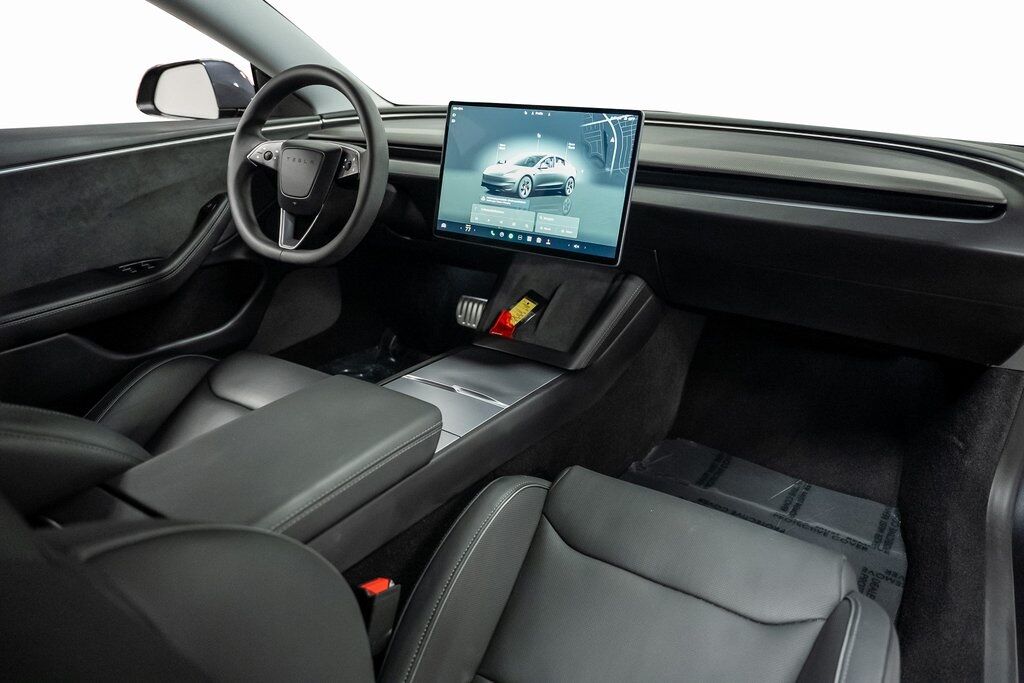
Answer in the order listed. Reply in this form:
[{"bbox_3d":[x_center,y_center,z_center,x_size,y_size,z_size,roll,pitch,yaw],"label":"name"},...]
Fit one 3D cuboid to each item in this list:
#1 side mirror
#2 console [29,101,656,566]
[{"bbox_3d":[-0.708,-0.571,1.556,0.240,0.145,0.140,10,22,21],"label":"side mirror"},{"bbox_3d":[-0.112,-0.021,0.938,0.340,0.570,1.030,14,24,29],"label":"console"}]

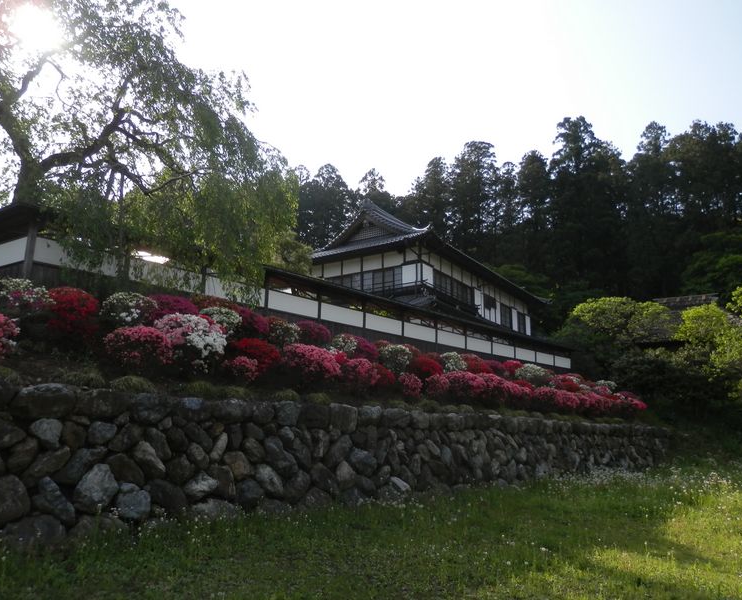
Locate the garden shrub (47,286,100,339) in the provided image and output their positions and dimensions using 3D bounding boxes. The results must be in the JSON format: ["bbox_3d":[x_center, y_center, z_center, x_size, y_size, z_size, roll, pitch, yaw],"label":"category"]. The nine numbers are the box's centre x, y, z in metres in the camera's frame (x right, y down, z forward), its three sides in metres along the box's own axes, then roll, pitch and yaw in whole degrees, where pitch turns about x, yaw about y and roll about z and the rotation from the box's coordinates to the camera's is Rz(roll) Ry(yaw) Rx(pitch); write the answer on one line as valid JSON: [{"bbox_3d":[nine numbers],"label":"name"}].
[{"bbox_3d":[-5.533,0.251,10.746,0.891,1.004,0.938,-12,-18,40],"label":"garden shrub"}]

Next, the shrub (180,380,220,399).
[{"bbox_3d":[-3.241,1.672,10.883,0.740,0.310,0.630,0,-13,0],"label":"shrub"}]

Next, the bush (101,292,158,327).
[{"bbox_3d":[-4.976,0.277,11.855,1.097,0.862,1.154,-12,-18,40],"label":"bush"}]

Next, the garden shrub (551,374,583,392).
[{"bbox_3d":[9.029,3.900,26.824,1.441,0.847,1.340,1,-14,-3],"label":"garden shrub"}]

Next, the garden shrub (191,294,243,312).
[{"bbox_3d":[-3.812,0.255,14.067,1.340,0.800,1.140,0,-13,0],"label":"garden shrub"}]

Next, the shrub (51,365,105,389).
[{"bbox_3d":[-4.754,1.246,9.351,0.860,0.340,0.730,0,-13,0],"label":"shrub"}]

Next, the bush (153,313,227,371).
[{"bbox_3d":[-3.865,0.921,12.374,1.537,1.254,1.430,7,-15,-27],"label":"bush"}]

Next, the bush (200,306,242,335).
[{"bbox_3d":[-3.539,0.539,13.542,0.929,0.773,0.978,0,-14,0],"label":"bush"}]

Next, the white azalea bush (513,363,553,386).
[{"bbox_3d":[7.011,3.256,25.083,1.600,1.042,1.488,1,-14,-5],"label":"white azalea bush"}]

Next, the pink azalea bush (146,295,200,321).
[{"bbox_3d":[-4.402,0.292,12.709,1.160,0.850,1.110,0,-13,0],"label":"pink azalea bush"}]

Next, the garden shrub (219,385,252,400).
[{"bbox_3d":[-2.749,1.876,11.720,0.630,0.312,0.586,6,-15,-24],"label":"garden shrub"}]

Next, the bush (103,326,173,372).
[{"bbox_3d":[-4.375,0.961,10.758,1.290,0.950,1.230,0,-13,0],"label":"bush"}]

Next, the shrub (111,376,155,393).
[{"bbox_3d":[-4.121,1.438,9.945,0.780,0.310,0.660,0,-13,0],"label":"shrub"}]

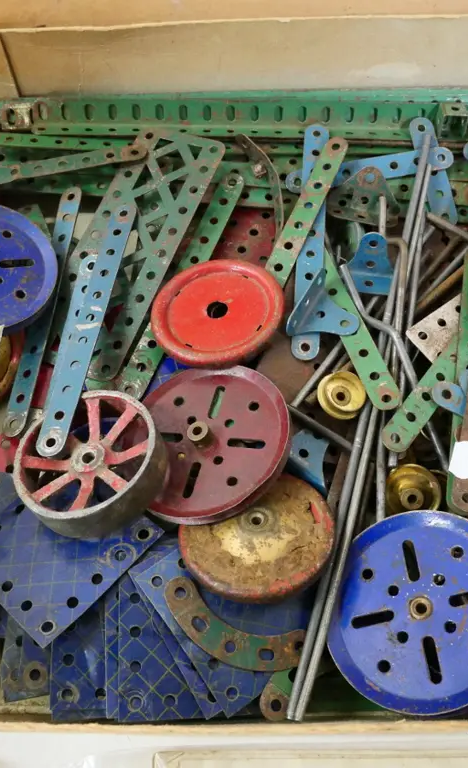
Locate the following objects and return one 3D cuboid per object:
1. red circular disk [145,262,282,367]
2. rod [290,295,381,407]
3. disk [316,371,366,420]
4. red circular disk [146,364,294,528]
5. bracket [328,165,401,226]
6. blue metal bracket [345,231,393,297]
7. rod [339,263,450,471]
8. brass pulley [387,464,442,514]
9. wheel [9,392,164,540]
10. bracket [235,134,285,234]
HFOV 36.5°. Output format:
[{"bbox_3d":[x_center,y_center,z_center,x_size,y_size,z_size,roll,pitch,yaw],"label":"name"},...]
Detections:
[{"bbox_3d":[-0.007,-0.033,0.333,0.063,0.011,0.063,-4,57,7],"label":"red circular disk"},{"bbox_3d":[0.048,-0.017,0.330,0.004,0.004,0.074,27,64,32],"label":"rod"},{"bbox_3d":[0.051,0.006,0.334,0.023,0.012,0.023,5,69,-10],"label":"disk"},{"bbox_3d":[-0.013,0.023,0.306,0.075,0.013,0.075,-7,55,14],"label":"red circular disk"},{"bbox_3d":[0.066,-0.093,0.352,0.038,0.013,0.027,9,72,-1],"label":"bracket"},{"bbox_3d":[0.065,-0.057,0.336,0.037,0.025,0.013,4,50,4],"label":"blue metal bracket"},{"bbox_3d":[0.071,-0.010,0.317,0.013,0.004,0.107,-23,72,12],"label":"rod"},{"bbox_3d":[0.077,0.046,0.307,0.024,0.012,0.024,-10,104,20],"label":"brass pulley"},{"bbox_3d":[-0.061,0.034,0.305,0.061,0.021,0.061,-5,54,9],"label":"wheel"},{"bbox_3d":[0.015,-0.102,0.366,0.008,0.013,0.063,-12,73,-22],"label":"bracket"}]

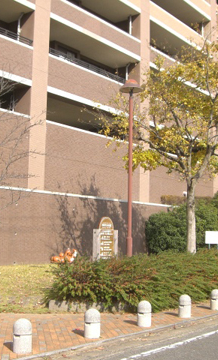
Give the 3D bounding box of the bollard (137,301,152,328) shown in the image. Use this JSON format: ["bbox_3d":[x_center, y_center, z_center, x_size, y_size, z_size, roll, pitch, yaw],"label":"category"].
[{"bbox_3d":[0.640,2.411,9.546,0.246,0.447,0.246,1,-6,0],"label":"bollard"}]

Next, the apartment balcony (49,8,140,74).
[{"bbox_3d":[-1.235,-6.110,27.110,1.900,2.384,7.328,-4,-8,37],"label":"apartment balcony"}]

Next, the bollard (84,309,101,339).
[{"bbox_3d":[-0.261,2.275,8.412,0.246,0.447,0.246,1,-6,0],"label":"bollard"}]

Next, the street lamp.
[{"bbox_3d":[0.544,0.032,13.598,0.610,5.248,0.610,1,-6,0],"label":"street lamp"}]

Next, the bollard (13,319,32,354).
[{"bbox_3d":[-1.154,2.095,7.070,0.250,0.445,0.250,1,-6,0],"label":"bollard"}]

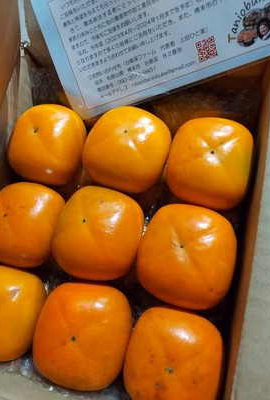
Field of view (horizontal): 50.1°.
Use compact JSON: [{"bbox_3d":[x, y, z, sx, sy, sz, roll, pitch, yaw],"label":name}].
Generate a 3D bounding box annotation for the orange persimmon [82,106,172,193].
[{"bbox_3d":[-0.007,-0.048,0.279,0.082,0.058,0.082,9,77,14],"label":"orange persimmon"}]

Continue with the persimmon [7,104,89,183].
[{"bbox_3d":[-0.089,-0.057,0.299,0.079,0.056,0.079,9,77,14],"label":"persimmon"}]

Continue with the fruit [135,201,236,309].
[{"bbox_3d":[0.043,0.046,0.243,0.082,0.057,0.082,9,77,14],"label":"fruit"}]

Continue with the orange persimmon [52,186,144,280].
[{"bbox_3d":[-0.033,0.029,0.263,0.081,0.057,0.081,9,77,14],"label":"orange persimmon"}]

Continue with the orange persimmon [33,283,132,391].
[{"bbox_3d":[-0.043,0.112,0.243,0.079,0.055,0.079,9,77,14],"label":"orange persimmon"}]

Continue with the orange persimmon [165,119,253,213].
[{"bbox_3d":[0.068,-0.032,0.261,0.078,0.055,0.078,9,77,14],"label":"orange persimmon"}]

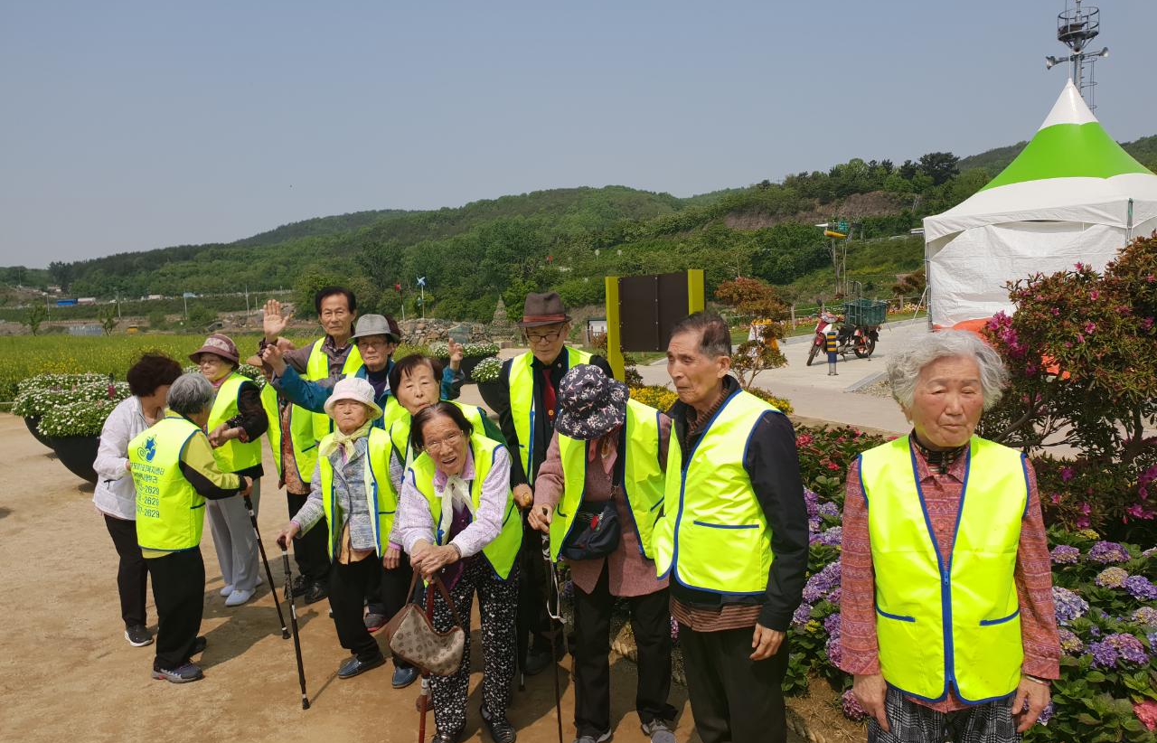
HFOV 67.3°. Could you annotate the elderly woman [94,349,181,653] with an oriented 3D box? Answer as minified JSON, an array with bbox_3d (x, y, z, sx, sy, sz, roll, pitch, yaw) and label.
[{"bbox_3d":[-2.209,0.619,4.347,0.400,1.400,0.430,-2,4,-5],"label":"elderly woman"}]

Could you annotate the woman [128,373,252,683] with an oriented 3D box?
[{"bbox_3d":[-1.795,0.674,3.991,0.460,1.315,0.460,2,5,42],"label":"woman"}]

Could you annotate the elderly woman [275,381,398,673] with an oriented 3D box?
[{"bbox_3d":[-1.040,0.677,3.768,0.530,1.295,0.430,-1,4,4],"label":"elderly woman"}]

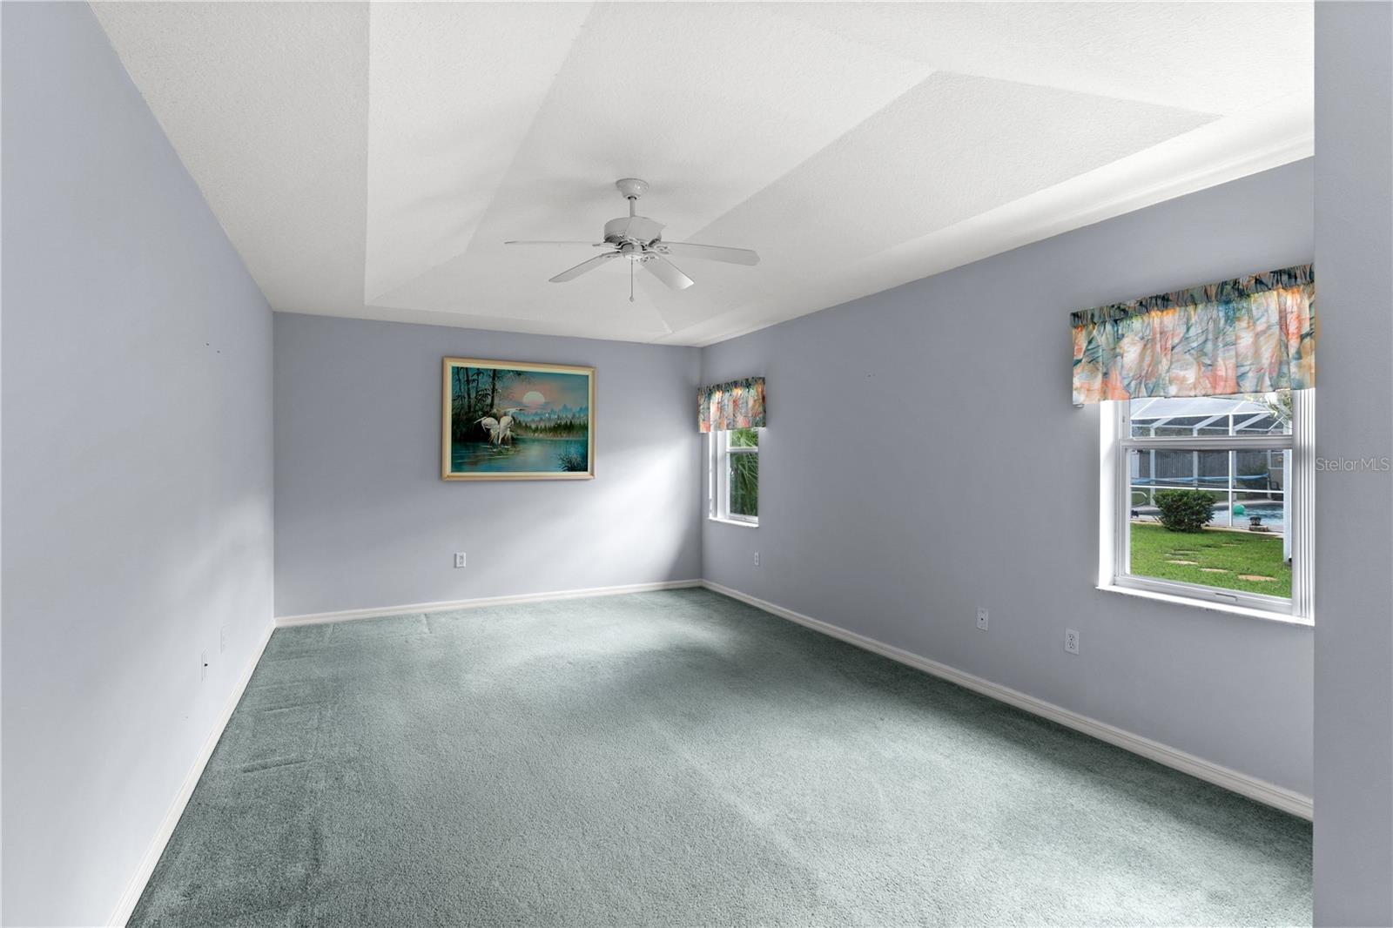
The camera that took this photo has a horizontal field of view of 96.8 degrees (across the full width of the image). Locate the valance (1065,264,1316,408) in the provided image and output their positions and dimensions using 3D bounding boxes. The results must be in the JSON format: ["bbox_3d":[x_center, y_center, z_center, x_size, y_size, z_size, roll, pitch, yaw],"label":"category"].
[{"bbox_3d":[2.043,-0.490,2.484,0.090,0.445,1.010,0,1,-28],"label":"valance"}]

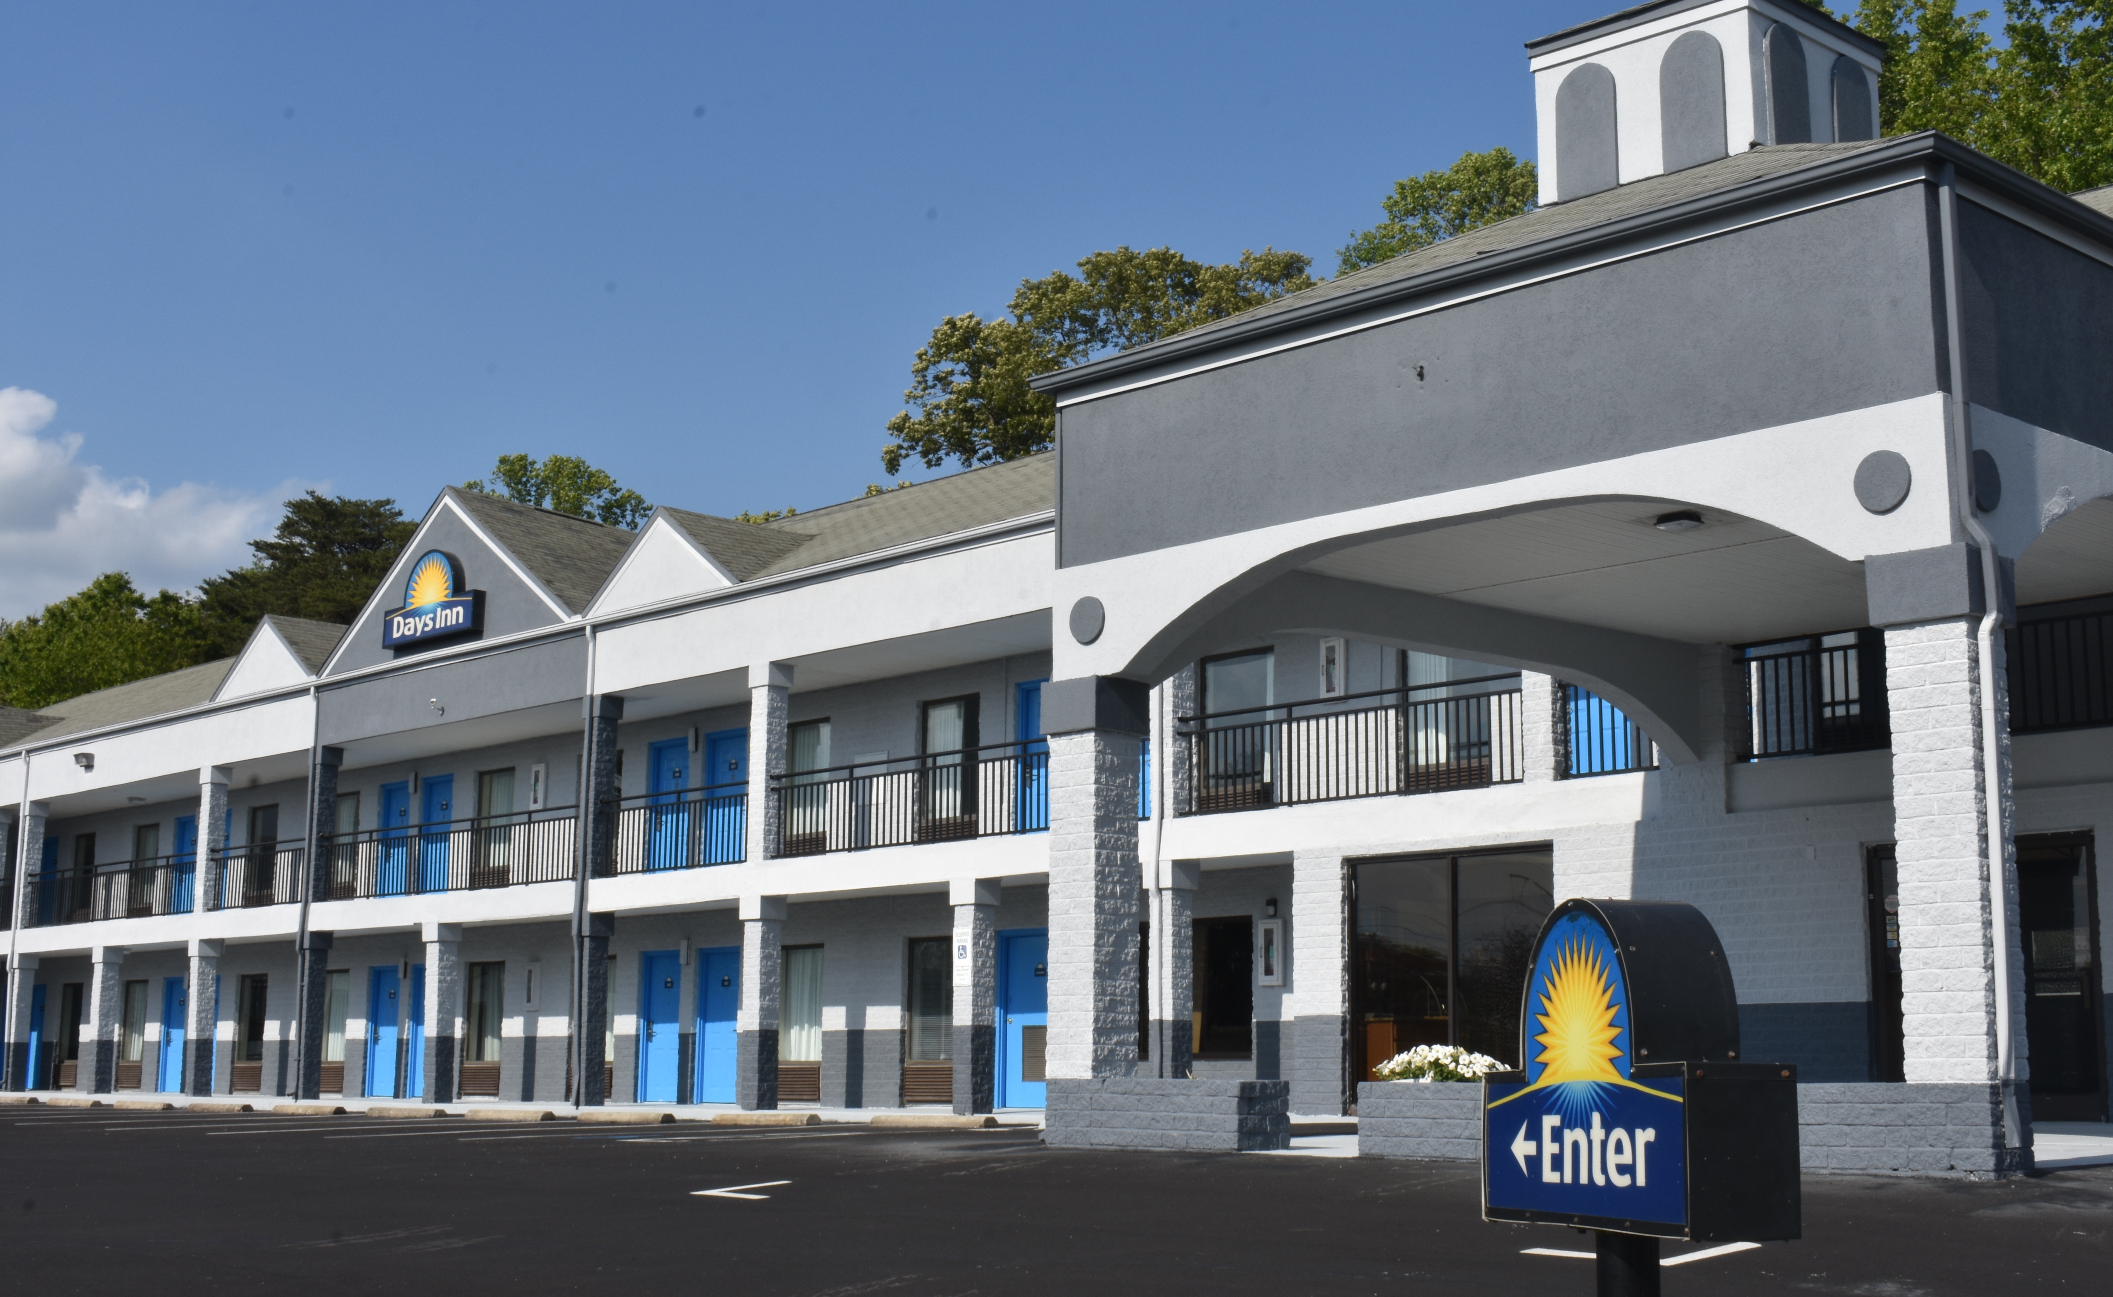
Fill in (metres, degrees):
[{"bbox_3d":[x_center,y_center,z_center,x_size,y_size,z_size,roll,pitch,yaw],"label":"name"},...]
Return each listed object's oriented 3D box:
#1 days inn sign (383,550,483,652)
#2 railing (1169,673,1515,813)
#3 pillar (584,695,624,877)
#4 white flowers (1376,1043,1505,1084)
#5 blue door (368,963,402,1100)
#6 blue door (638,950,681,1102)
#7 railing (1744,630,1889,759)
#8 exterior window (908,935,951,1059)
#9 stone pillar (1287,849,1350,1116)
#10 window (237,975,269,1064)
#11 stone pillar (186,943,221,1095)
[{"bbox_3d":[-9.147,-0.769,36.382,0.227,1.324,2.508,9,-13,-43],"label":"days inn sign"},{"bbox_3d":[2.681,0.943,23.195,0.070,1.000,4.120,10,-14,-43],"label":"railing"},{"bbox_3d":[-6.025,1.852,32.687,0.410,2.380,0.410,9,-13,-42],"label":"pillar"},{"bbox_3d":[2.213,2.388,14.138,0.420,0.265,0.910,9,-13,-42],"label":"white flowers"},{"bbox_3d":[-10.783,6.127,39.596,0.090,2.069,1.019,9,-13,-43],"label":"blue door"},{"bbox_3d":[-5.437,5.216,34.180,0.090,2.069,1.019,9,-13,-43],"label":"blue door"},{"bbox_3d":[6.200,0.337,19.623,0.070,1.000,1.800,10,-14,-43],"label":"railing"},{"bbox_3d":[-1.450,4.302,30.182,0.090,1.527,1.093,9,-13,-43],"label":"exterior window"},{"bbox_3d":[2.539,3.128,23.067,0.360,2.430,0.600,10,-14,-43],"label":"stone pillar"},{"bbox_3d":[-13.893,6.414,42.788,0.090,1.516,1.092,9,-13,-43],"label":"window"},{"bbox_3d":[-14.121,6.097,40.720,0.404,2.565,0.404,9,-13,-43],"label":"stone pillar"}]

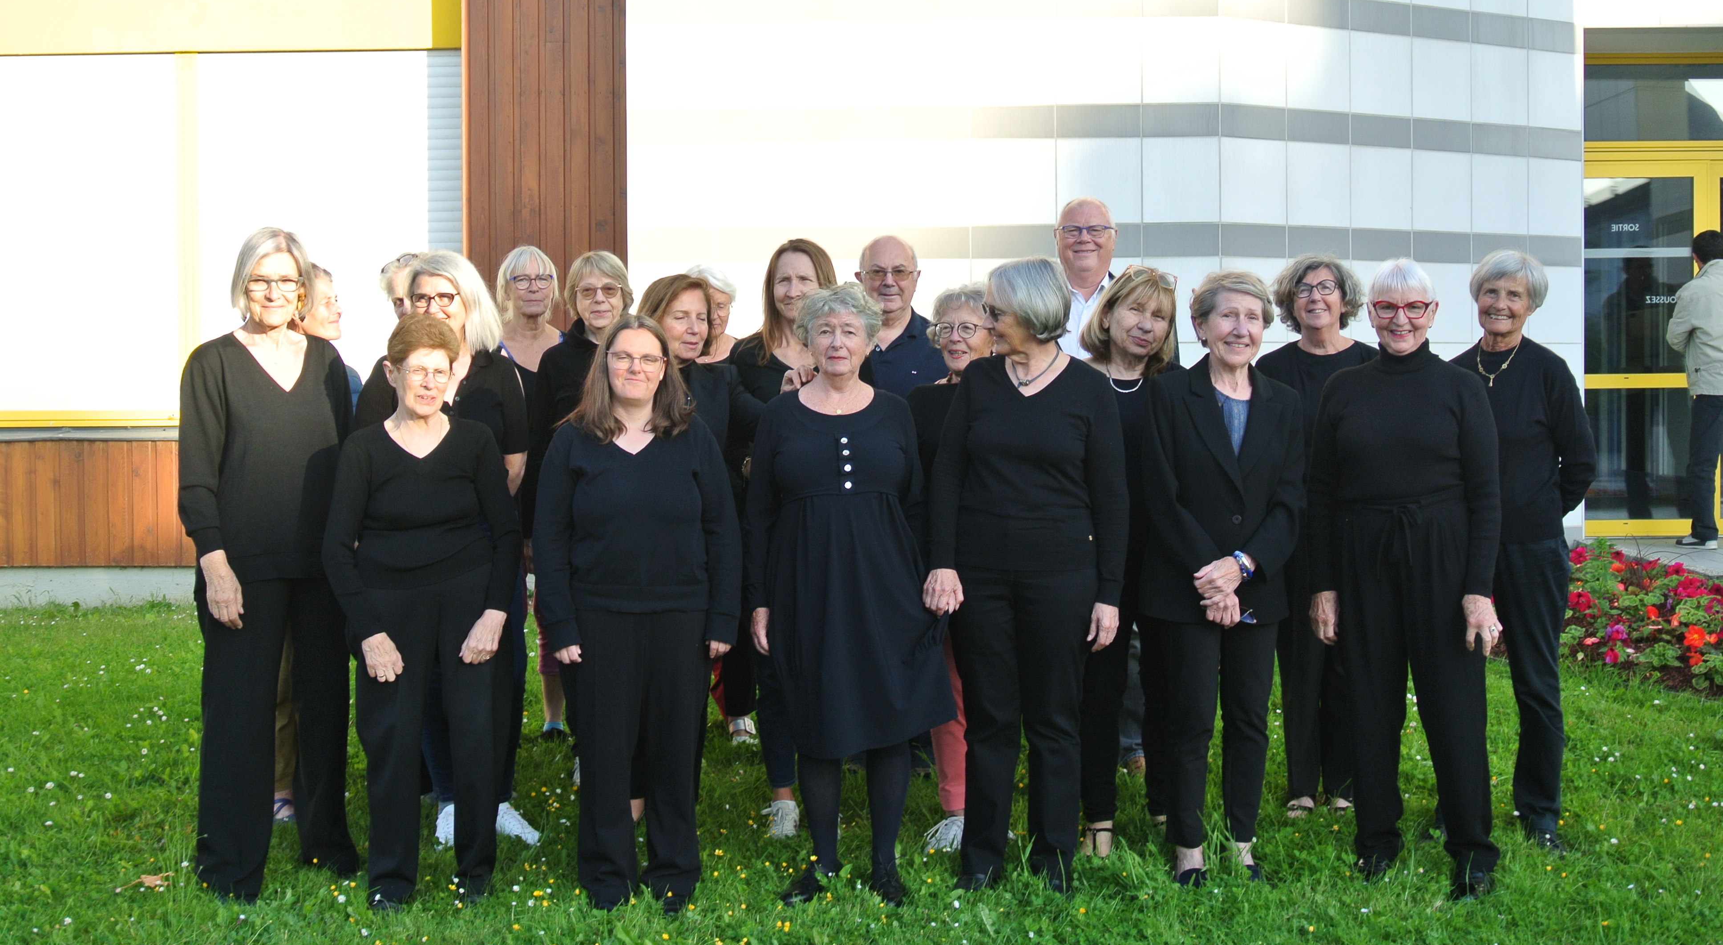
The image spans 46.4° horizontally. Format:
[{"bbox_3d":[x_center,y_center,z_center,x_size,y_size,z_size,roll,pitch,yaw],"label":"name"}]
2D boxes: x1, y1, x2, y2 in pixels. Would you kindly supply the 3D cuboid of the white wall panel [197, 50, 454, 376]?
[{"bbox_3d":[-2.718,-1.233,10.300,1.350,1.830,0.080,0,2,2],"label":"white wall panel"}]

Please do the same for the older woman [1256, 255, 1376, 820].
[{"bbox_3d":[1.321,0.194,5.800,0.450,1.637,0.310,0,2,9],"label":"older woman"}]

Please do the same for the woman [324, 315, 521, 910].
[{"bbox_3d":[-1.109,0.353,5.080,0.490,1.510,0.380,-1,2,-6],"label":"woman"}]

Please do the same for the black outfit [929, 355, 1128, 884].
[{"bbox_3d":[0.434,0.379,5.250,0.500,1.369,0.310,0,2,3],"label":"black outfit"}]

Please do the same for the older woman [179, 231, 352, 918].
[{"bbox_3d":[-1.510,0.238,5.120,0.470,1.729,0.360,-1,2,-14],"label":"older woman"}]

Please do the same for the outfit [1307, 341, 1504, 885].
[{"bbox_3d":[1.412,0.360,5.230,0.500,1.410,0.360,0,2,7],"label":"outfit"}]

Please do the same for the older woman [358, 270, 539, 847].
[{"bbox_3d":[-1.161,0.216,5.580,0.500,1.657,0.340,-1,2,-14],"label":"older woman"}]

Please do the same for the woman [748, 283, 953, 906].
[{"bbox_3d":[-0.026,0.310,5.150,0.520,1.600,0.380,-1,2,0],"label":"woman"}]

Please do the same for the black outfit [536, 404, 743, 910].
[{"bbox_3d":[-0.563,0.480,5.070,0.510,1.231,0.320,0,2,-3],"label":"black outfit"}]

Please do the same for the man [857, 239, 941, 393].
[{"bbox_3d":[0.102,0.102,6.500,0.520,1.743,0.330,0,2,6],"label":"man"}]

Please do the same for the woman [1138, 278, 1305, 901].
[{"bbox_3d":[0.954,0.267,5.330,0.440,1.597,0.340,0,2,-3],"label":"woman"}]

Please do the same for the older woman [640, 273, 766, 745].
[{"bbox_3d":[-0.448,0.225,5.600,0.560,1.590,0.440,-1,3,-11],"label":"older woman"}]

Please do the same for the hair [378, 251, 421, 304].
[{"bbox_3d":[-1.384,-0.584,6.150,0.190,0.200,0.210,-1,2,-6],"label":"hair"}]

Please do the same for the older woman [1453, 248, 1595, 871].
[{"bbox_3d":[1.863,0.202,5.750,0.470,1.672,0.330,0,2,21],"label":"older woman"}]

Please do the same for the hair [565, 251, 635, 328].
[{"bbox_3d":[-0.824,-0.573,6.300,0.220,0.250,0.240,-1,2,-5],"label":"hair"}]

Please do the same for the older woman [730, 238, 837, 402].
[{"bbox_3d":[-0.192,0.175,5.800,0.460,1.699,0.320,0,2,-1],"label":"older woman"}]

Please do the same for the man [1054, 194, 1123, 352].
[{"bbox_3d":[0.725,0.076,6.280,0.550,1.860,0.340,0,2,6],"label":"man"}]

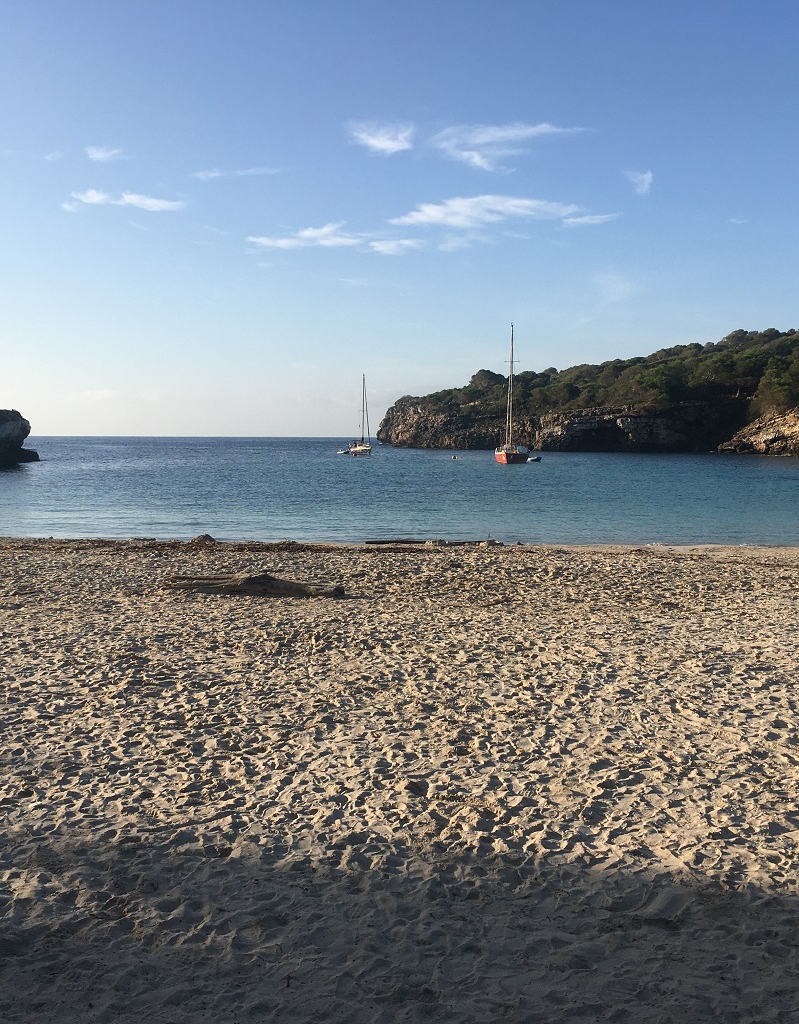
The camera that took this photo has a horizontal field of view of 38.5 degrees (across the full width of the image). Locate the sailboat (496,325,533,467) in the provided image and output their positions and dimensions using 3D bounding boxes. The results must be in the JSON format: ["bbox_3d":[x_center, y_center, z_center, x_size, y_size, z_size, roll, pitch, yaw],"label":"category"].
[{"bbox_3d":[12.200,-12.900,124.000,3.600,14.900,11.000,1,4,10],"label":"sailboat"}]

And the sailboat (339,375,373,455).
[{"bbox_3d":[-5.500,-14.400,169.000,3.000,12.000,9.300,-1,4,-14],"label":"sailboat"}]

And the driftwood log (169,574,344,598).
[{"bbox_3d":[-1.770,0.890,13.900,2.150,0.270,0.500,1,4,17],"label":"driftwood log"}]

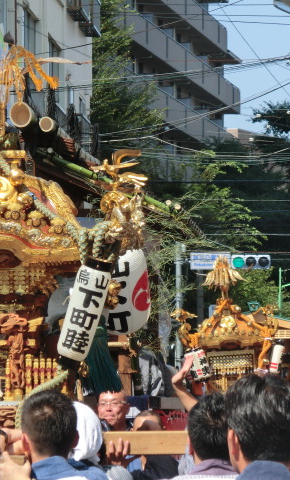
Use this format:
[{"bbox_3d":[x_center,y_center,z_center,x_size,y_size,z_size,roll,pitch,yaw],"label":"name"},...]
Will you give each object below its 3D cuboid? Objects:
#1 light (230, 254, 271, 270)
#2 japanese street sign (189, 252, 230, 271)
[{"bbox_3d":[3.329,0.703,91.300,1.240,0.460,0.350,0,-3,4],"label":"light"},{"bbox_3d":[2.042,0.673,91.500,1.250,0.530,0.080,0,-3,4],"label":"japanese street sign"}]

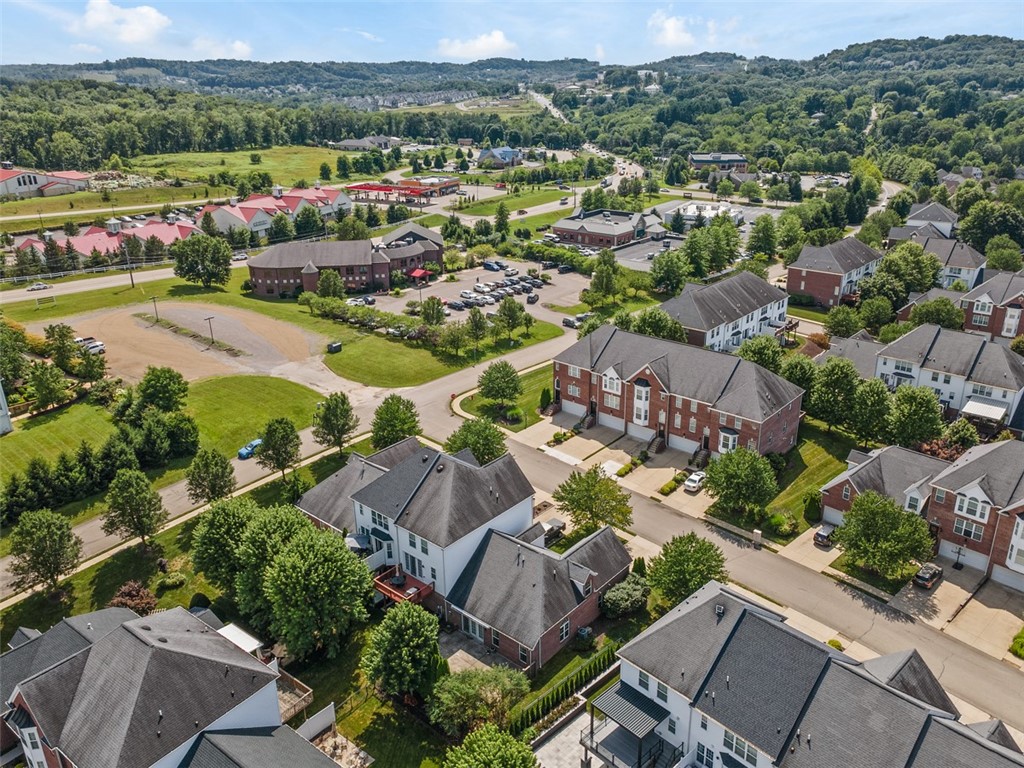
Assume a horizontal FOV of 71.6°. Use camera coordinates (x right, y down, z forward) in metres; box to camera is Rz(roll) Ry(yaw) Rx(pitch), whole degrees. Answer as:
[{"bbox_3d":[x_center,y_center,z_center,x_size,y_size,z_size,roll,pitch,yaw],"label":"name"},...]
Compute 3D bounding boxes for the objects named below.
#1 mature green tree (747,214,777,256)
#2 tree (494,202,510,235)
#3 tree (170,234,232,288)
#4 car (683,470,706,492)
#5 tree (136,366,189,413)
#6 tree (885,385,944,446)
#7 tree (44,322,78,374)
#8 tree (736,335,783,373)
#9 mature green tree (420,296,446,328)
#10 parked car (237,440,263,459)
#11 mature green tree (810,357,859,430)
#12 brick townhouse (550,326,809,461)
[{"bbox_3d":[78.130,-46.000,222.700,8.840,14.030,8.840,-1,21,0],"label":"mature green tree"},{"bbox_3d":[-3.600,-62.670,270.730,6.100,12.750,6.100,-1,21,0],"label":"tree"},{"bbox_3d":[-84.214,-33.319,193.310,15.300,14.200,15.300,-1,21,0],"label":"tree"},{"bbox_3d":[25.177,12.588,94.705,1.860,1.460,4.800,18,28,39],"label":"car"},{"bbox_3d":[-56.660,1.480,115.230,7.600,9.000,7.600,-11,24,-26],"label":"tree"},{"bbox_3d":[57.050,6.100,100.770,7.200,11.410,7.200,-1,21,0],"label":"tree"},{"bbox_3d":[-85.690,-6.390,134.650,5.200,10.200,5.200,-14,25,-31],"label":"tree"},{"bbox_3d":[41.900,-2.640,120.540,7.500,11.310,7.500,-1,21,0],"label":"tree"},{"bbox_3d":[-15.854,-14.504,143.626,5.300,6.600,5.300,-1,21,0],"label":"mature green tree"},{"bbox_3d":[-37.060,9.330,103.470,1.880,1.480,4.800,16,27,37],"label":"parked car"},{"bbox_3d":[50.210,1.880,110.360,7.400,12.300,7.400,9,23,24],"label":"mature green tree"},{"bbox_3d":[24.760,0.280,110.560,35.900,14.100,15.600,18,28,39],"label":"brick townhouse"}]

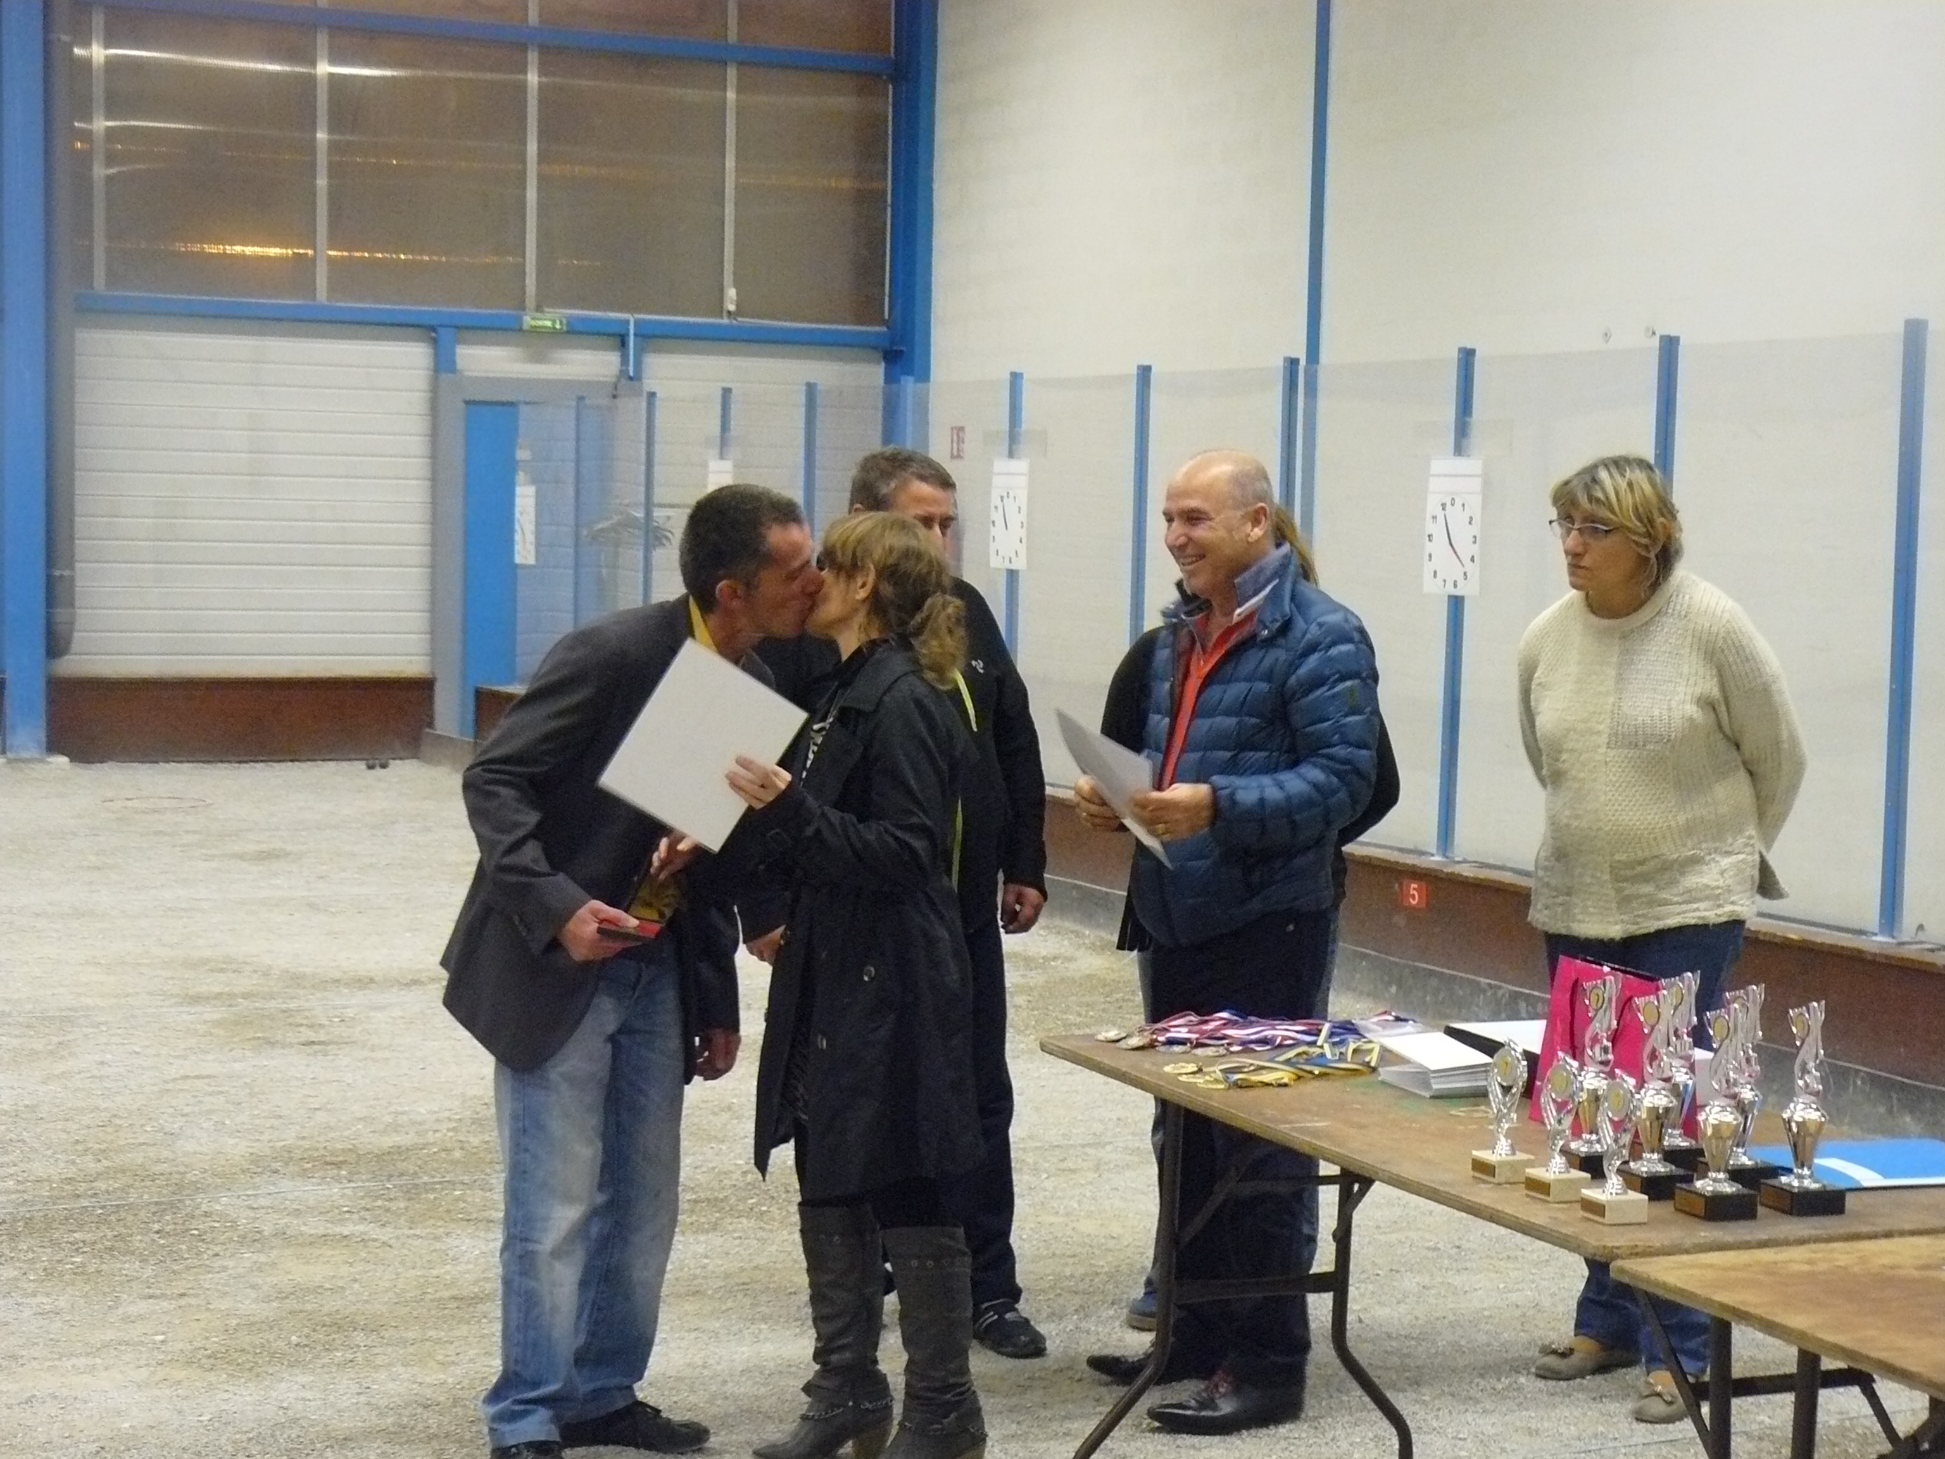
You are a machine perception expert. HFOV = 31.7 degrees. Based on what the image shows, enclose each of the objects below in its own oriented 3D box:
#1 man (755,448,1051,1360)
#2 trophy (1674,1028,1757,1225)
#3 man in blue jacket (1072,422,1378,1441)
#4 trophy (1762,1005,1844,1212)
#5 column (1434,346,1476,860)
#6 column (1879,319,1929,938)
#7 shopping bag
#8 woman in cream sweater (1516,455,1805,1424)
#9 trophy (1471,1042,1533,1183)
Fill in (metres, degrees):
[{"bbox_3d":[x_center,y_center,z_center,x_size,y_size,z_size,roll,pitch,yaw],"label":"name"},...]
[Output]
[{"bbox_3d":[-0.137,0.311,6.714,0.570,1.720,0.400,1,4,-8],"label":"man"},{"bbox_3d":[0.938,0.480,4.300,0.073,0.262,0.073,0,4,-22],"label":"trophy"},{"bbox_3d":[0.458,0.358,6.194,0.450,1.720,0.510,-1,4,-27],"label":"man in blue jacket"},{"bbox_3d":[1.058,0.479,4.342,0.073,0.265,0.073,0,4,-22],"label":"trophy"},{"bbox_3d":[1.590,-0.409,11.252,0.050,1.667,0.055,-1,4,-26],"label":"column"},{"bbox_3d":[2.526,-0.265,9.299,0.050,1.675,0.055,-1,4,-26],"label":"column"},{"bbox_3d":[0.914,0.456,4.875,0.120,0.235,0.265,0,4,-23],"label":"shopping bag"},{"bbox_3d":[1.268,0.361,6.334,0.510,1.730,0.390,4,4,34],"label":"woman in cream sweater"},{"bbox_3d":[0.700,0.501,4.502,0.058,0.185,0.058,0,4,-22],"label":"trophy"}]

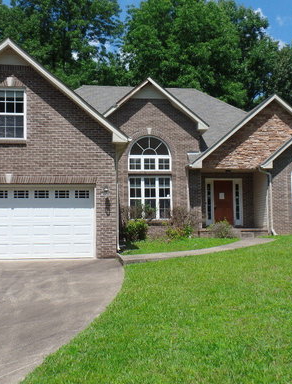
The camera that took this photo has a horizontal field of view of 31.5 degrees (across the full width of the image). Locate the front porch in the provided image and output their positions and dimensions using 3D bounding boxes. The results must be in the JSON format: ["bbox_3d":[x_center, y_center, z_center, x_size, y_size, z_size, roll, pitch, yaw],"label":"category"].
[{"bbox_3d":[3.499,0.456,22.220,2.999,2.626,2.050,0,-4,-9],"label":"front porch"}]

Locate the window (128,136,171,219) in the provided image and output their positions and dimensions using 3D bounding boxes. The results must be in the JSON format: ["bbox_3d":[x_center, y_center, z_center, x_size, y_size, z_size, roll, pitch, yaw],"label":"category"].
[{"bbox_3d":[0.180,-0.593,21.769,1.844,3.535,0.120,0,-4,-9],"label":"window"}]

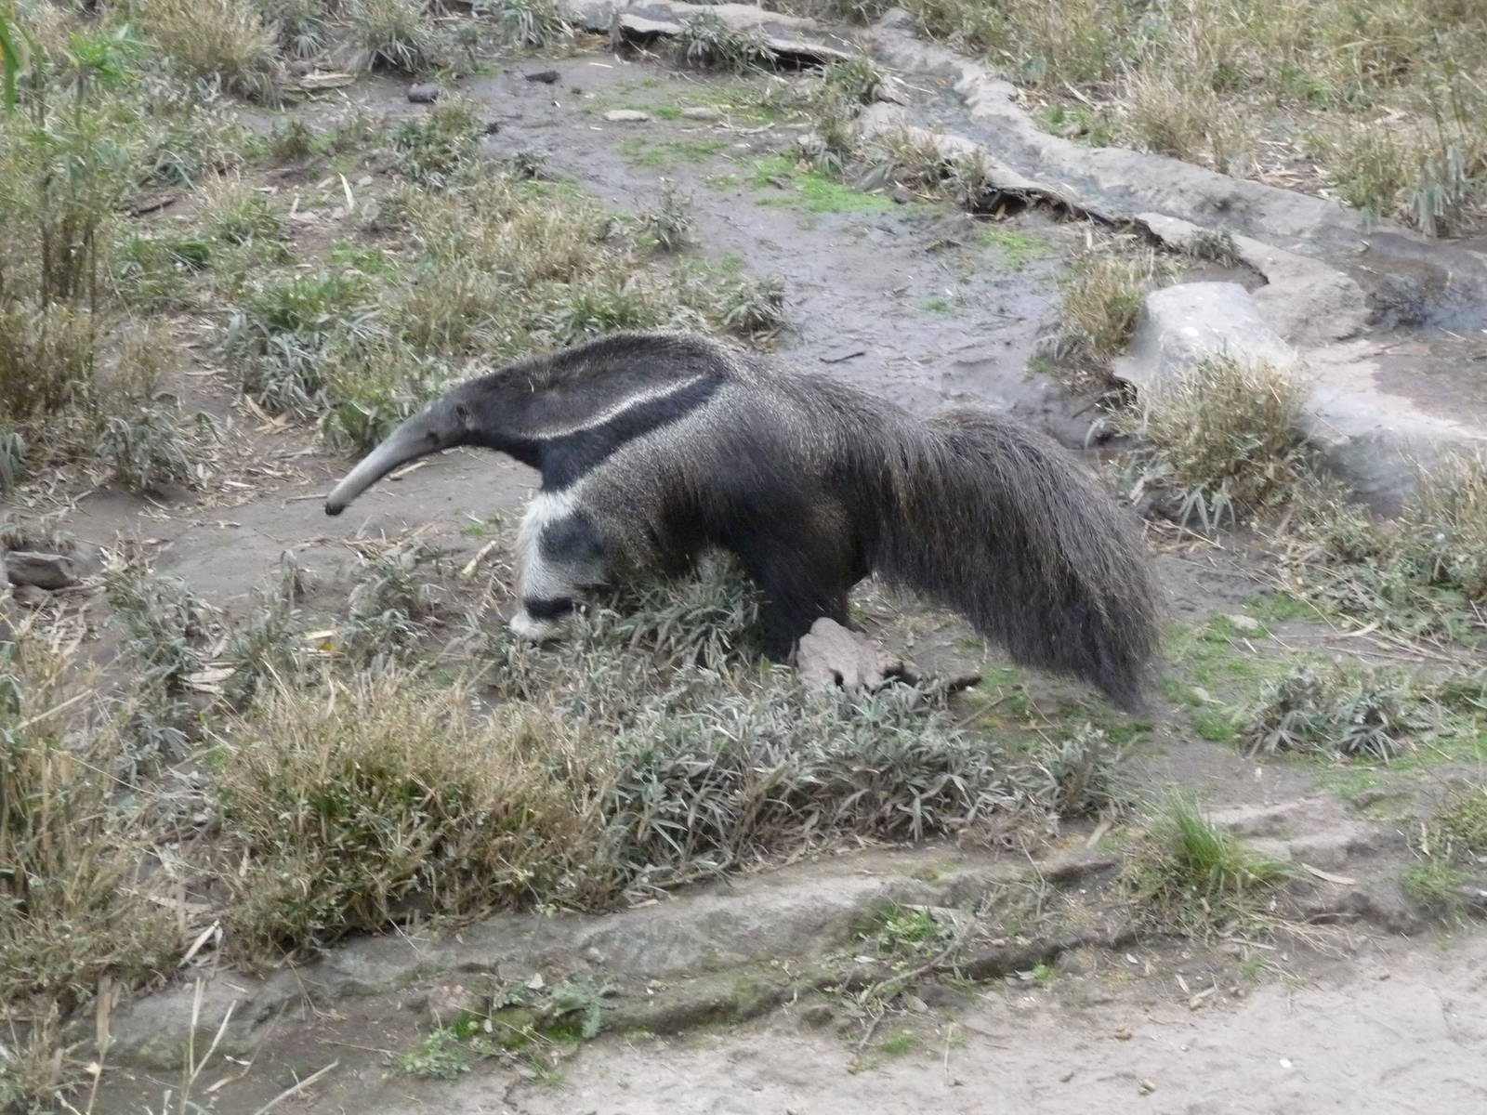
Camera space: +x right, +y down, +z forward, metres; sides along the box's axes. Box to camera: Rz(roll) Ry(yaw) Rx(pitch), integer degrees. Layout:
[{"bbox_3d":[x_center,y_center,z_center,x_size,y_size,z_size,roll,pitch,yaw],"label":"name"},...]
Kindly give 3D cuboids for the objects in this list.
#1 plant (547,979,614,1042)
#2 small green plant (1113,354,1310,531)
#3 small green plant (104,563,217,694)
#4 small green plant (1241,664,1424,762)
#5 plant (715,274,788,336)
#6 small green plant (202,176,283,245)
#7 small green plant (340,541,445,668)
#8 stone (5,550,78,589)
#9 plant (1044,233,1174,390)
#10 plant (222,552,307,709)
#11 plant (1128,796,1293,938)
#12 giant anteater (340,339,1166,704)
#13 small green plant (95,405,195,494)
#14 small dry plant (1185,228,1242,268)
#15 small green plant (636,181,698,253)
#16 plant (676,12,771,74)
[{"bbox_3d":[-0.262,0.725,5.788,0.105,0.063,0.094,0,23,0],"label":"plant"},{"bbox_3d":[0.994,-0.245,7.655,0.419,0.317,0.356,0,23,0],"label":"small green plant"},{"bbox_3d":[-1.110,0.134,6.879,0.177,0.199,0.168,0,23,0],"label":"small green plant"},{"bbox_3d":[1.106,0.293,6.773,0.342,0.116,0.291,0,23,0],"label":"small green plant"},{"bbox_3d":[0.019,-0.601,8.578,0.169,0.119,0.143,0,23,0],"label":"plant"},{"bbox_3d":[-1.266,-0.876,9.112,0.205,0.147,0.175,0,23,0],"label":"small green plant"},{"bbox_3d":[-0.685,0.092,7.045,0.206,0.229,0.175,0,23,0],"label":"small green plant"},{"bbox_3d":[-1.426,0.025,7.337,0.130,0.052,0.084,0,23,0],"label":"stone"},{"bbox_3d":[0.844,-0.565,8.293,0.302,0.321,0.256,0,23,0],"label":"plant"},{"bbox_3d":[-0.900,0.137,6.795,0.129,0.258,0.148,0,23,0],"label":"plant"},{"bbox_3d":[0.815,0.541,6.330,0.291,0.202,0.248,0,23,0],"label":"plant"},{"bbox_3d":[-0.018,-0.126,7.272,1.746,0.670,0.420,6,25,13],"label":"giant anteater"},{"bbox_3d":[-1.290,-0.233,7.783,0.218,0.163,0.185,0,23,0],"label":"small green plant"},{"bbox_3d":[1.150,-0.758,8.832,0.137,0.074,0.116,0,23,0],"label":"small dry plant"},{"bbox_3d":[-0.199,-0.890,9.420,0.151,0.148,0.136,0,23,0],"label":"small green plant"},{"bbox_3d":[-0.057,-1.475,10.351,0.277,0.132,0.235,0,23,0],"label":"plant"}]

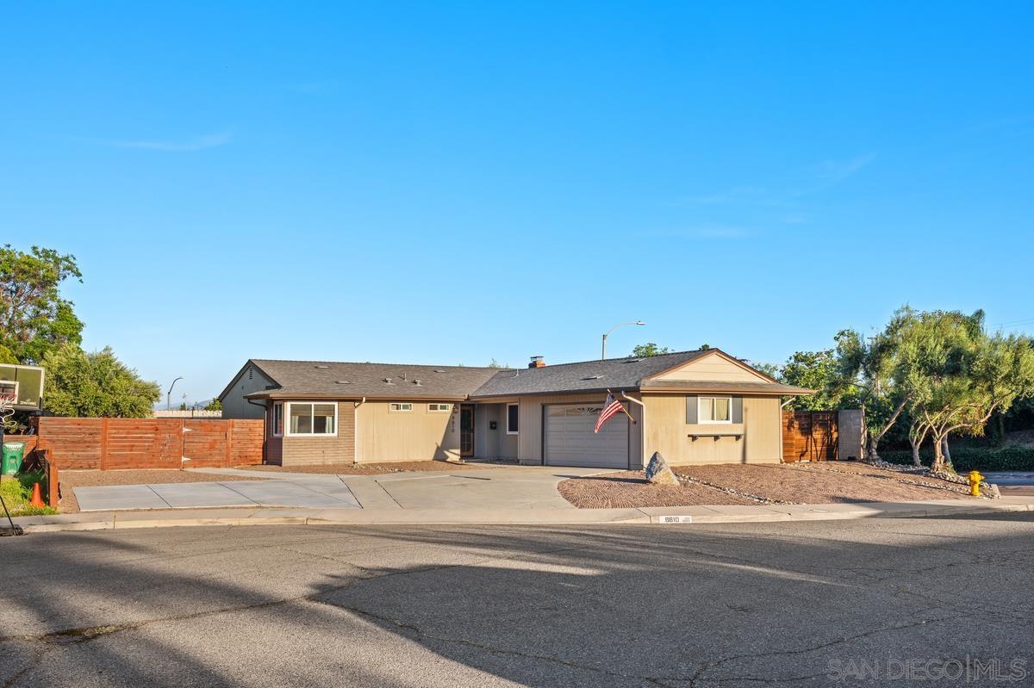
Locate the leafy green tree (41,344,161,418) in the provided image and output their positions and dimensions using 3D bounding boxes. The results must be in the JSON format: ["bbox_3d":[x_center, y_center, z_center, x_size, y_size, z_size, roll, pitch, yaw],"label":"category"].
[{"bbox_3d":[-17.920,2.481,37.770,5.200,5.060,5.200,2,-6,-25],"label":"leafy green tree"}]

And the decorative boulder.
[{"bbox_3d":[4.163,3.568,25.456,0.970,0.970,0.750,-1,-5,9],"label":"decorative boulder"}]

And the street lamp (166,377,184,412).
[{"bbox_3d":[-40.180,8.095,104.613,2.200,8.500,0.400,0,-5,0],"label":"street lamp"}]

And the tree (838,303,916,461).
[{"bbox_3d":[13.533,1.483,32.938,3.600,5.750,3.500,-2,-6,22],"label":"tree"}]

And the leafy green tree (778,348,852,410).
[{"bbox_3d":[12.738,2.515,37.293,3.600,4.540,3.600,-2,-6,19],"label":"leafy green tree"}]

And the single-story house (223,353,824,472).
[{"bbox_3d":[-1.595,2.478,34.894,16.100,4.300,19.300,3,-6,-33],"label":"single-story house"}]

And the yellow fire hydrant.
[{"bbox_3d":[13.006,3.956,25.167,0.450,0.720,0.360,-2,-5,17],"label":"yellow fire hydrant"}]

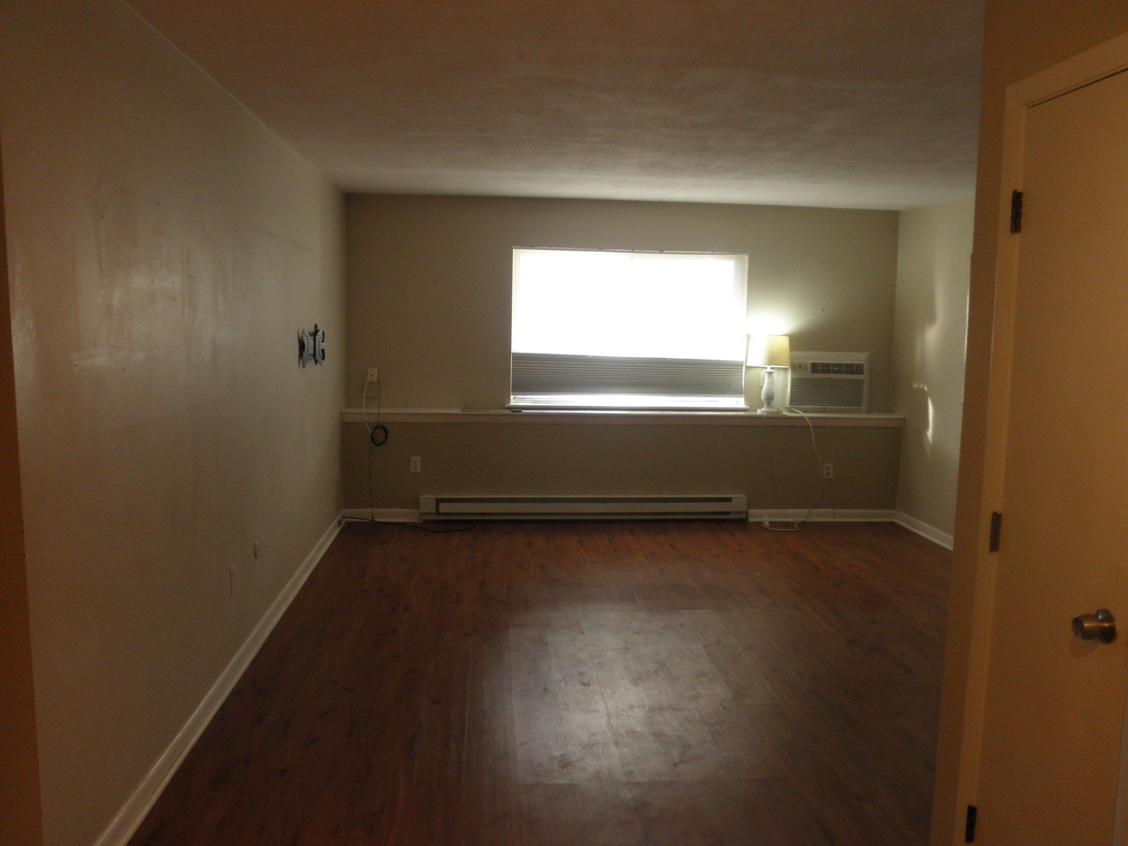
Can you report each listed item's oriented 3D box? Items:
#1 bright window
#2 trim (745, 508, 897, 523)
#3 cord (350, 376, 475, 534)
[{"bbox_3d":[0.515,-0.709,7.038,1.824,1.217,0.103,1,7,-5],"label":"bright window"},{"bbox_3d":[2.009,0.714,7.055,1.175,0.102,0.021,1,7,-5],"label":"trim"},{"bbox_3d":[-1.109,0.214,6.687,0.915,1.058,0.603,1,7,-5],"label":"cord"}]

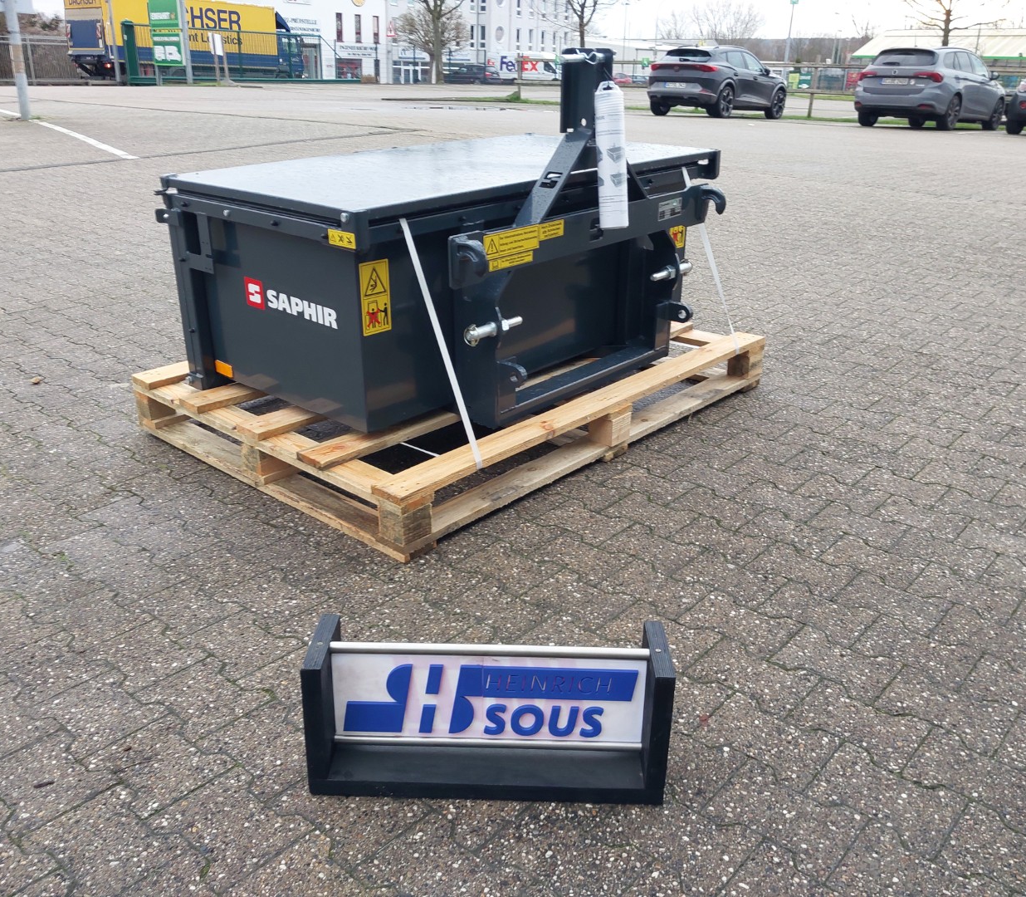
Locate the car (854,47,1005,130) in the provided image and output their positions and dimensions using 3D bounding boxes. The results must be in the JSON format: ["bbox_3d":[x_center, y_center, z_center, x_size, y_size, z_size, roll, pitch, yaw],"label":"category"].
[{"bbox_3d":[8.650,-7.340,19.020,1.820,1.510,4.570,21,30,39],"label":"car"}]

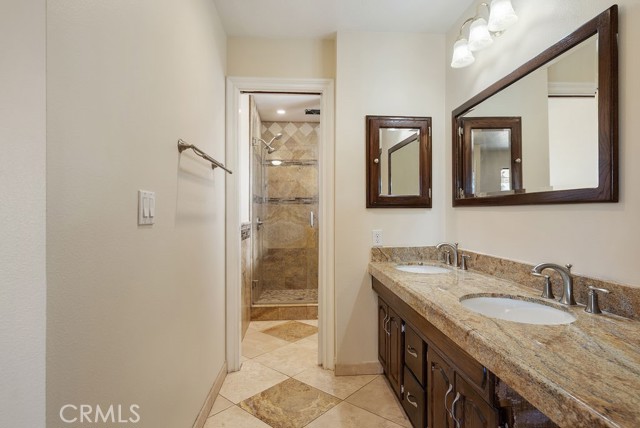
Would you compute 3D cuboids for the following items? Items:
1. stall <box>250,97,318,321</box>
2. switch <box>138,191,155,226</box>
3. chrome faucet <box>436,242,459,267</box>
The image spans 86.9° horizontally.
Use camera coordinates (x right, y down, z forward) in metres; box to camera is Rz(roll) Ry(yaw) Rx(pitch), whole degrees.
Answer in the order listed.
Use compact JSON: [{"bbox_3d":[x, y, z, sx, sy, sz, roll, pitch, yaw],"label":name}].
[{"bbox_3d":[-0.252,-0.084,4.260,1.070,2.450,1.170,0,0,-4],"label":"stall"},{"bbox_3d":[-0.582,-0.019,1.153,0.011,0.114,0.117,0,0,-4],"label":"switch"},{"bbox_3d":[0.850,0.273,2.247,0.155,0.157,0.050,0,0,-4],"label":"chrome faucet"}]

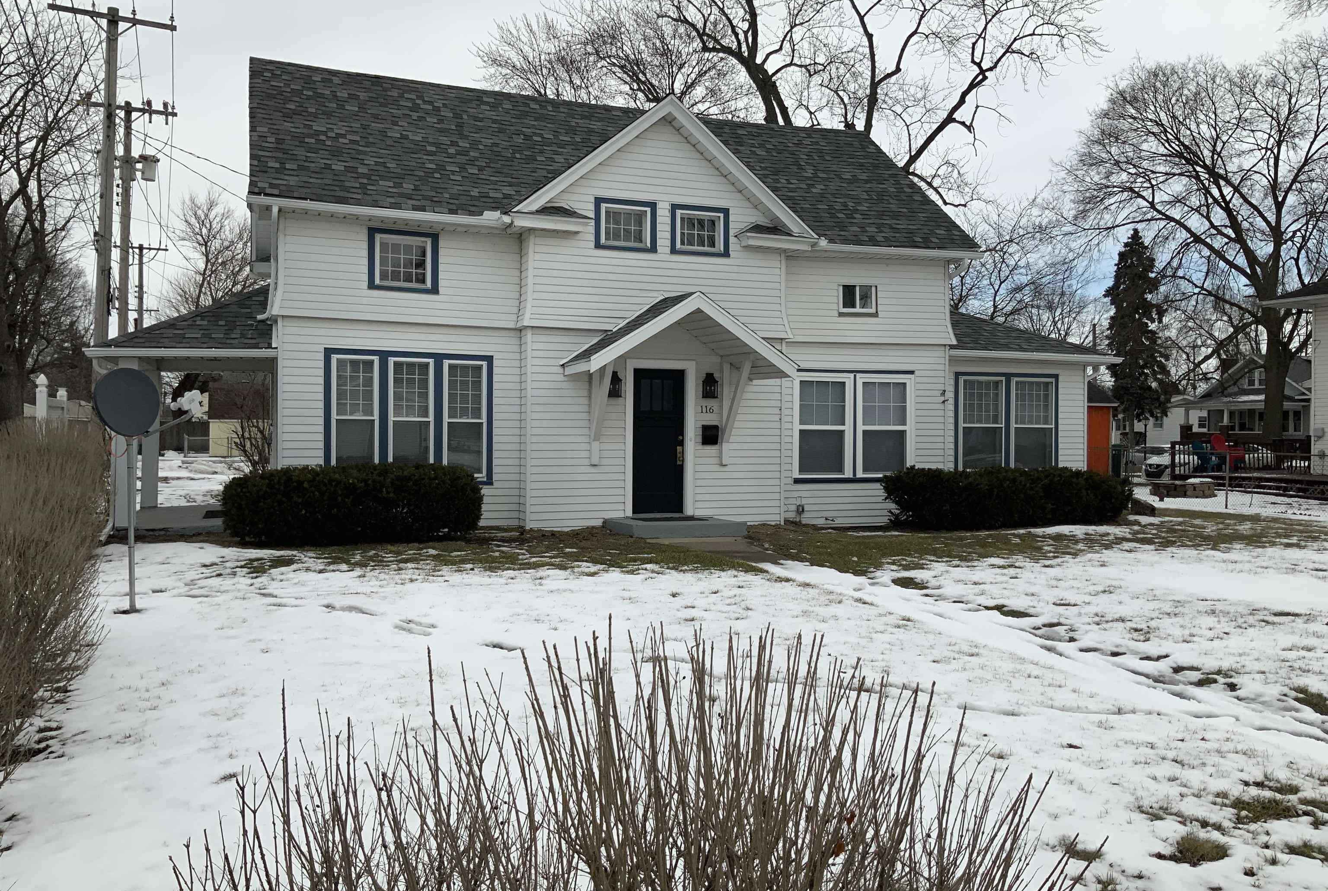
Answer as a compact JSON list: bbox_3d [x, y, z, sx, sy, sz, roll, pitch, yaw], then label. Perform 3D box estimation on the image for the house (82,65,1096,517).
[{"bbox_3d":[-0.583,-2.270,18.012,15.090,6.770,8.000,0,1,-21],"label":"house"}]

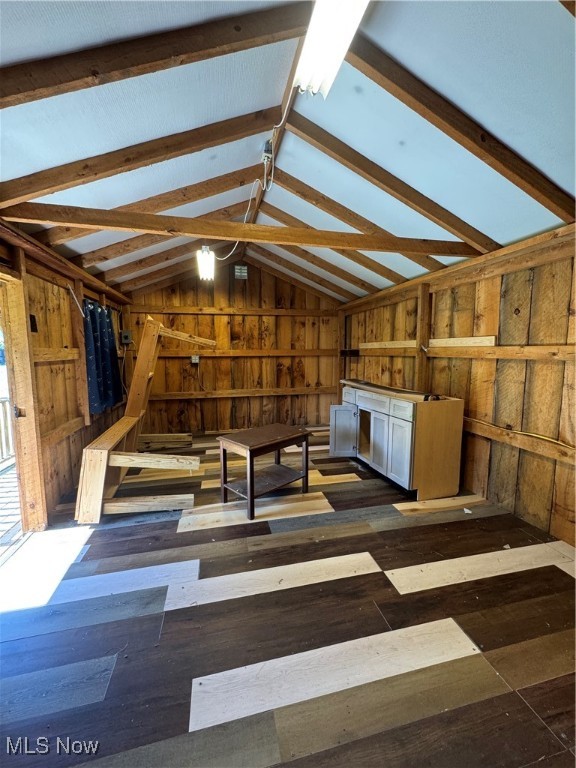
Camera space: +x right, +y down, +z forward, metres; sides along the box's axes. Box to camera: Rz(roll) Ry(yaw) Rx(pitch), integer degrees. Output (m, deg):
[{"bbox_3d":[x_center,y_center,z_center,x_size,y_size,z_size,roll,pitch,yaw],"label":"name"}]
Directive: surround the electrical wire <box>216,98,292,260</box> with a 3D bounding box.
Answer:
[{"bbox_3d":[-0.332,-1.438,2.380,0.465,0.640,1.350,-2,6,-13],"label":"electrical wire"}]

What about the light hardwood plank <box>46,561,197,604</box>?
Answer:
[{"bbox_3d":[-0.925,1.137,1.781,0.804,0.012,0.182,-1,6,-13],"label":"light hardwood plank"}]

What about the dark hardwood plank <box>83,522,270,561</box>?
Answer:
[{"bbox_3d":[-0.723,1.087,2.176,1.207,0.012,0.182,-2,6,-13],"label":"dark hardwood plank"}]

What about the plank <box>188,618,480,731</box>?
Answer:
[{"bbox_3d":[0.231,1.183,1.298,1.217,0.012,0.179,-1,6,-13],"label":"plank"}]

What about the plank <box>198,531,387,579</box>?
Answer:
[{"bbox_3d":[0.063,1.099,1.988,1.209,0.012,0.182,-2,6,-13],"label":"plank"}]

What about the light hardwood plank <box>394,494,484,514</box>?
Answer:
[{"bbox_3d":[1.320,1.029,2.654,0.842,0.012,0.182,-2,6,-13],"label":"light hardwood plank"}]

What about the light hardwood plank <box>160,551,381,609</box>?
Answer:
[{"bbox_3d":[-0.049,1.120,1.776,1.209,0.012,0.182,-2,6,-13],"label":"light hardwood plank"}]

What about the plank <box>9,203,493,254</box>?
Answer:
[{"bbox_3d":[-0.058,-1.114,2.313,3.593,0.097,0.060,-1,6,-13],"label":"plank"}]

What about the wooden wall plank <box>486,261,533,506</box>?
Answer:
[{"bbox_3d":[1.821,0.078,2.555,0.025,1.939,0.263,-1,6,-13],"label":"wooden wall plank"}]

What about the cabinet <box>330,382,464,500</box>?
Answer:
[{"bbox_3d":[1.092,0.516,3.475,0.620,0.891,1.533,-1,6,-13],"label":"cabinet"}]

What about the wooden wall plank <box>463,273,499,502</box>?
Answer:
[{"bbox_3d":[1.737,0.035,2.779,0.025,1.938,0.274,-2,6,-13],"label":"wooden wall plank"}]

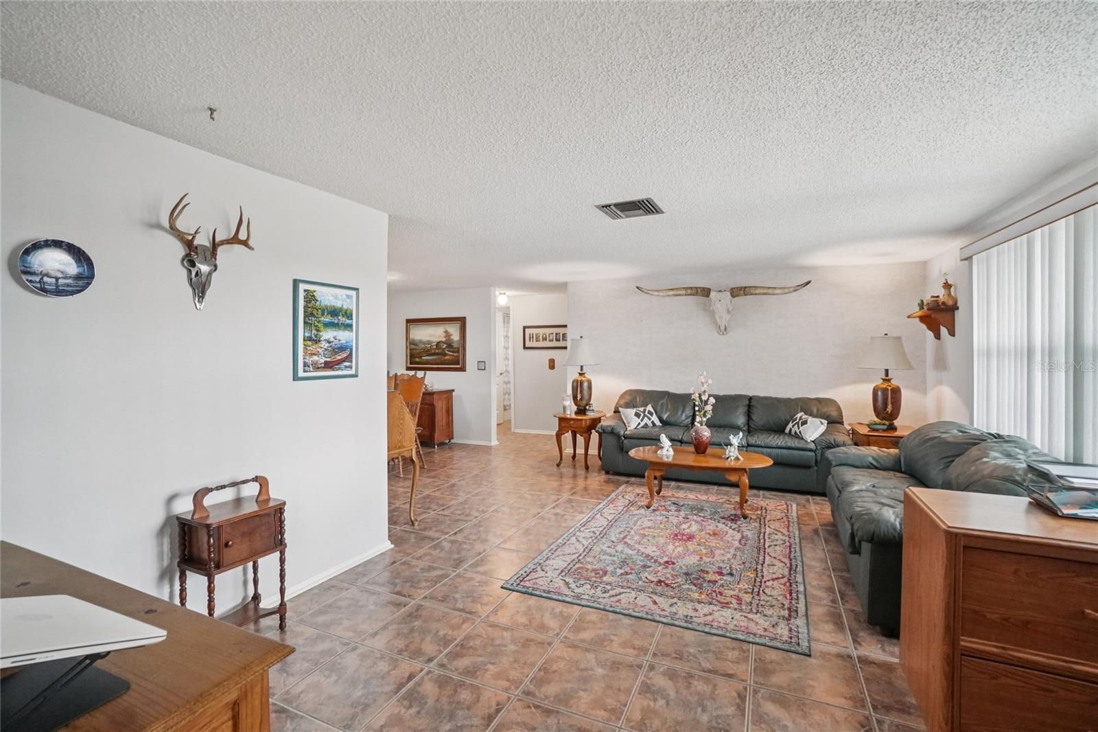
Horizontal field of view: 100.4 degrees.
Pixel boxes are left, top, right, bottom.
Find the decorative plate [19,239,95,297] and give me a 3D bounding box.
[{"bbox_3d":[-1.827,-0.363,1.704,0.029,0.210,0.208,1,2,26],"label":"decorative plate"}]

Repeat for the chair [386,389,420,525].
[{"bbox_3d":[-1.396,0.735,3.704,0.588,1.098,0.412,1,2,26],"label":"chair"}]

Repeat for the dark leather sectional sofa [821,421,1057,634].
[{"bbox_3d":[2.453,0.864,3.060,0.951,0.862,2.205,1,2,26],"label":"dark leather sectional sofa"}]

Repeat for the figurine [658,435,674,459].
[{"bbox_3d":[1.092,0.723,4.270,0.147,0.206,0.118,-1,2,-28],"label":"figurine"}]

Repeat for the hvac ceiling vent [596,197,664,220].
[{"bbox_3d":[0.568,-1.077,3.168,0.387,0.029,0.382,0,1,24],"label":"hvac ceiling vent"}]

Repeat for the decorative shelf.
[{"bbox_3d":[3.686,-0.406,4.406,0.245,0.265,0.676,0,1,24],"label":"decorative shelf"}]

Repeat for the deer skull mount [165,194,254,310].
[{"bbox_3d":[-1.530,-0.510,2.083,0.225,0.510,0.363,1,2,26],"label":"deer skull mount"}]

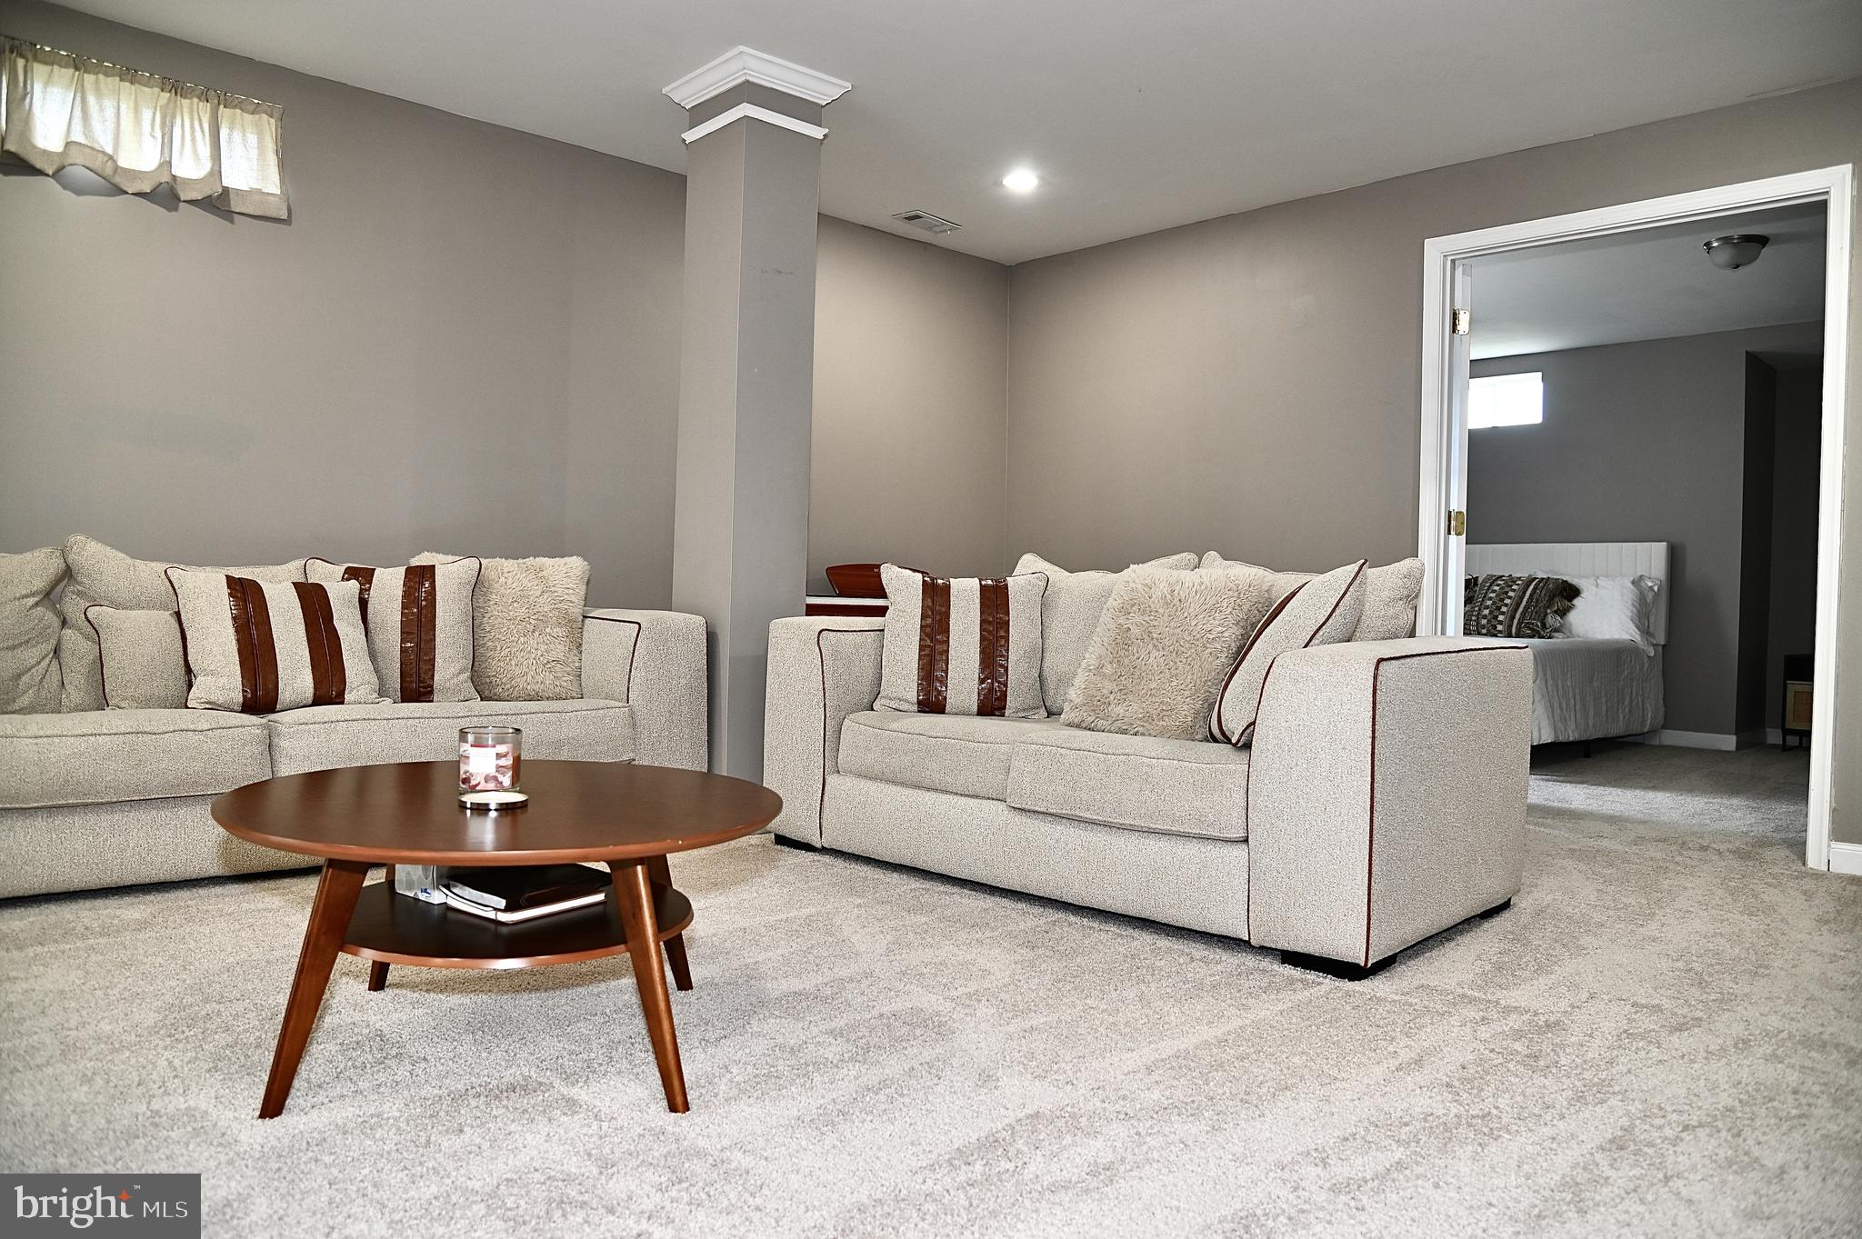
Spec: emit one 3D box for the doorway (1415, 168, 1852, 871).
[{"bbox_3d":[2.287,-0.325,4.189,0.140,2.094,1.306,0,2,-43],"label":"doorway"}]

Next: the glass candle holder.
[{"bbox_3d":[-0.752,0.240,2.119,0.105,0.098,0.105,1,2,-19],"label":"glass candle holder"}]

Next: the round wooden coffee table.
[{"bbox_3d":[-0.692,0.495,2.043,0.865,0.416,0.865,2,2,0],"label":"round wooden coffee table"}]

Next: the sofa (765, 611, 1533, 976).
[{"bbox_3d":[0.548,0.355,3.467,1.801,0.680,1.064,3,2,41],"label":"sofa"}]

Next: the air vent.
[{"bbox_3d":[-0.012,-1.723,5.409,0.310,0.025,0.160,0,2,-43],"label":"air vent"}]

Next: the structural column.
[{"bbox_3d":[-0.592,-0.531,4.015,0.435,2.351,0.435,0,2,-43],"label":"structural column"}]

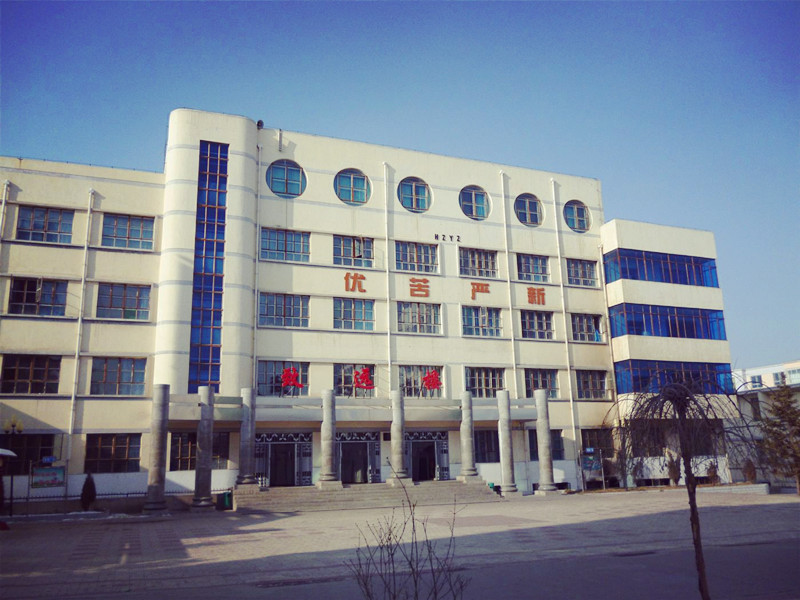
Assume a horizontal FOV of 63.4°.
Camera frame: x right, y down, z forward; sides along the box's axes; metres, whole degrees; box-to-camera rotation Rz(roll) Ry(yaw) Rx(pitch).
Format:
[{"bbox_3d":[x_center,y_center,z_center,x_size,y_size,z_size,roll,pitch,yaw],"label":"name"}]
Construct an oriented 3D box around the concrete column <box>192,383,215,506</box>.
[{"bbox_3d":[-7.750,5.801,25.682,0.800,4.575,0.800,4,-15,-21],"label":"concrete column"}]

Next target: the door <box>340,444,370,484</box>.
[{"bbox_3d":[-2.316,8.415,33.345,1.450,2.097,0.150,4,-15,-21],"label":"door"}]

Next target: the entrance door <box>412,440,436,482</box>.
[{"bbox_3d":[1.290,8.565,34.374,1.360,2.030,0.200,4,-15,-21],"label":"entrance door"}]

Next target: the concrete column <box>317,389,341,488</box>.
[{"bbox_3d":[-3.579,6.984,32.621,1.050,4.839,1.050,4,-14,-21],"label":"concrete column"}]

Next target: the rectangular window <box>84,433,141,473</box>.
[{"bbox_3d":[-13.366,7.148,30.204,2.381,1.807,0.200,4,-14,-21],"label":"rectangular window"}]

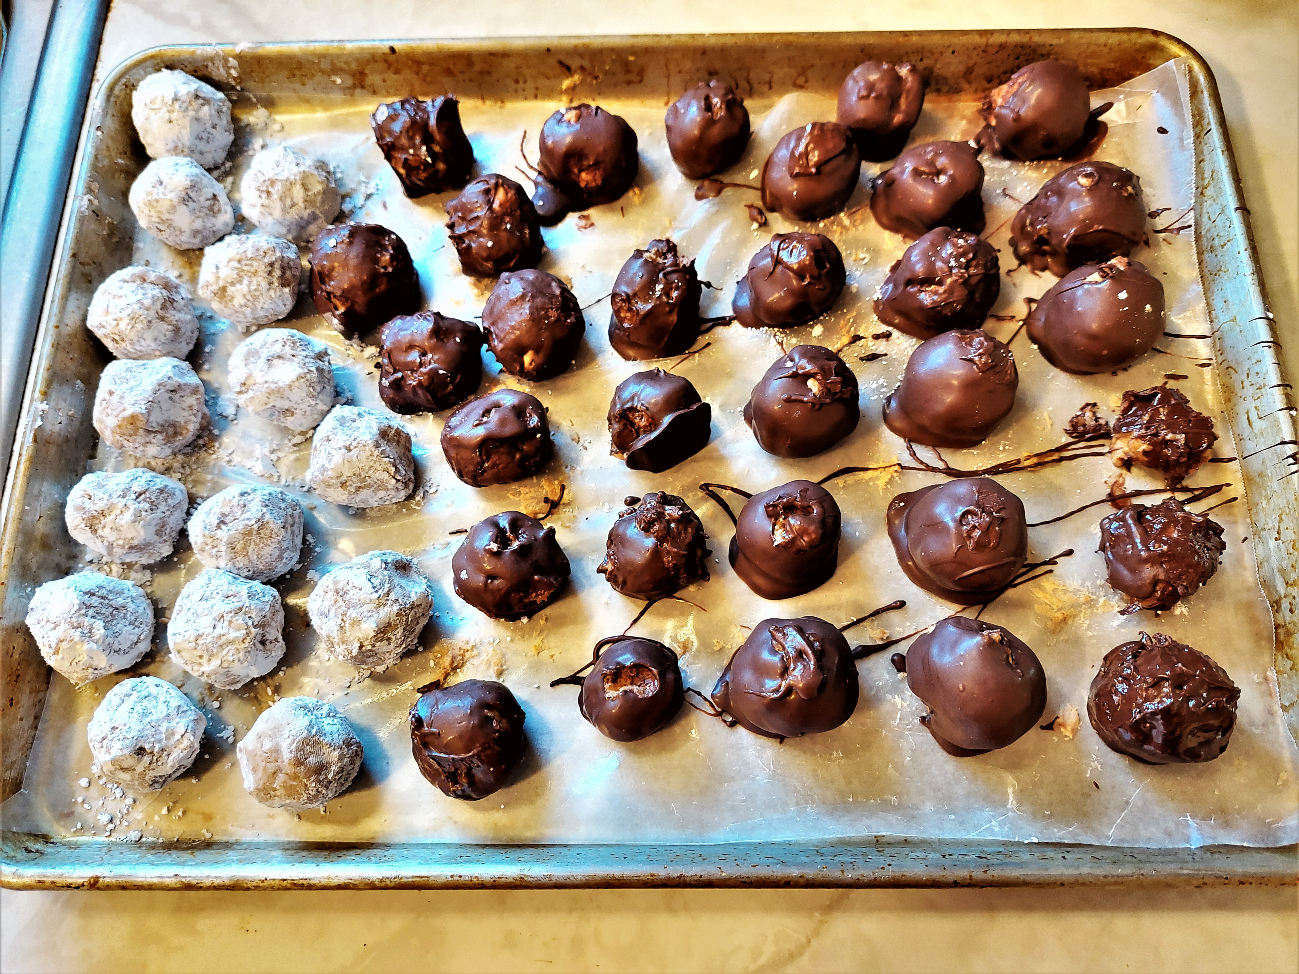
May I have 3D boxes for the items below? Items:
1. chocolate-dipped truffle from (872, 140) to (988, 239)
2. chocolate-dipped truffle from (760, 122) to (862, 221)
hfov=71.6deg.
[{"bbox_3d":[0.110,-0.118,0.358,0.044,0.034,0.038,0,70,1],"label":"chocolate-dipped truffle"},{"bbox_3d":[0.065,-0.127,0.361,0.040,0.034,0.039,0,70,1],"label":"chocolate-dipped truffle"}]

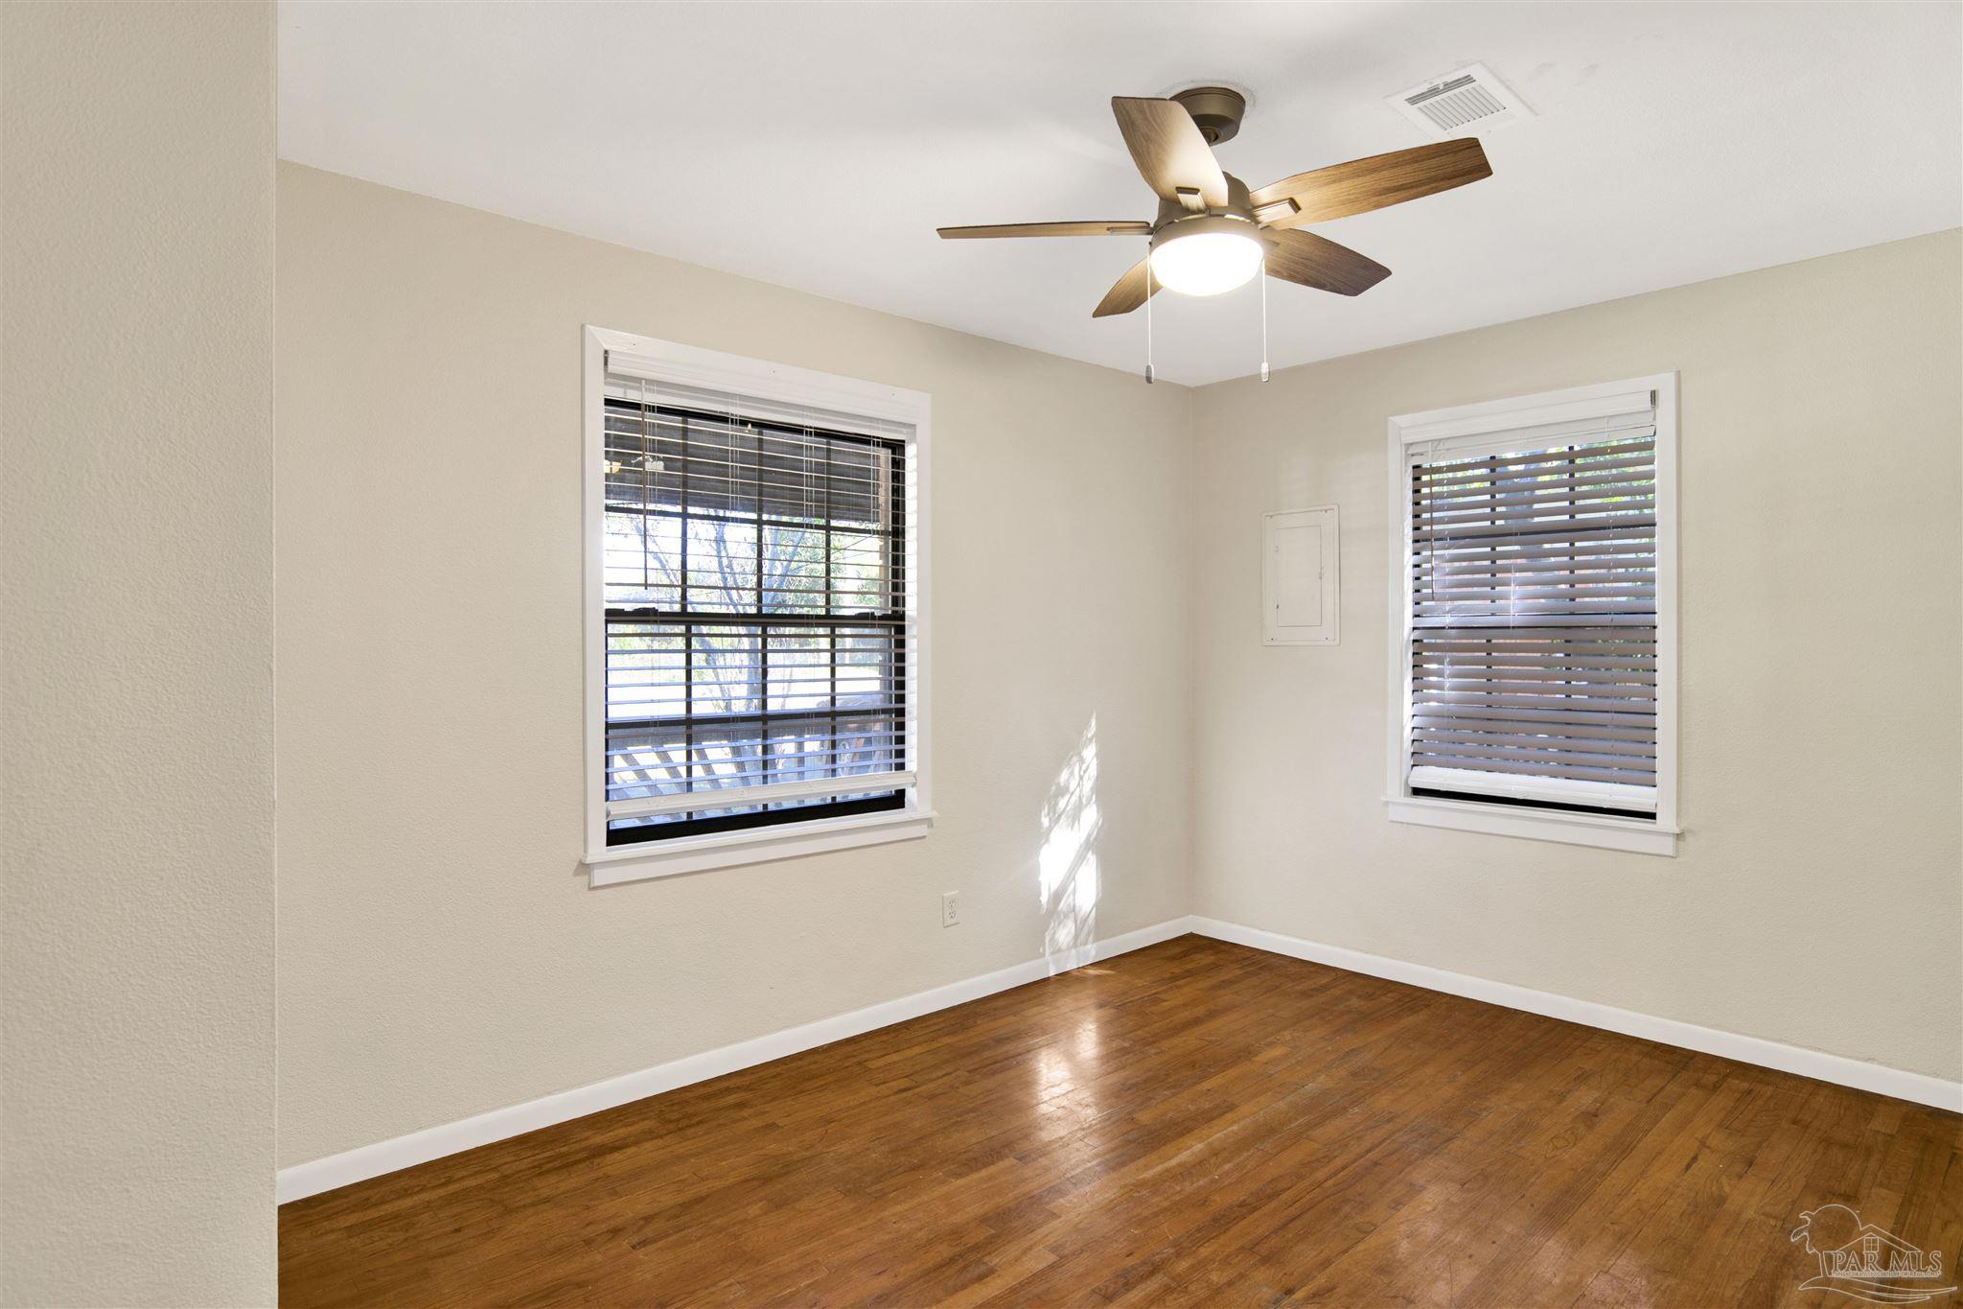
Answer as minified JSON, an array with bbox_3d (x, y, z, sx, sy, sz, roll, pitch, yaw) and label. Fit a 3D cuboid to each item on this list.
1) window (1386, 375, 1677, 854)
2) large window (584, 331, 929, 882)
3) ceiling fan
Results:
[{"bbox_3d":[1.924,-0.133,3.487,0.930,1.552,0.131,1,1,44],"label":"window"},{"bbox_3d":[-0.654,-0.135,3.127,1.201,1.559,0.131,-1,1,-39],"label":"large window"},{"bbox_3d":[0.455,-0.968,2.079,1.085,0.402,1.075,0,1,0],"label":"ceiling fan"}]

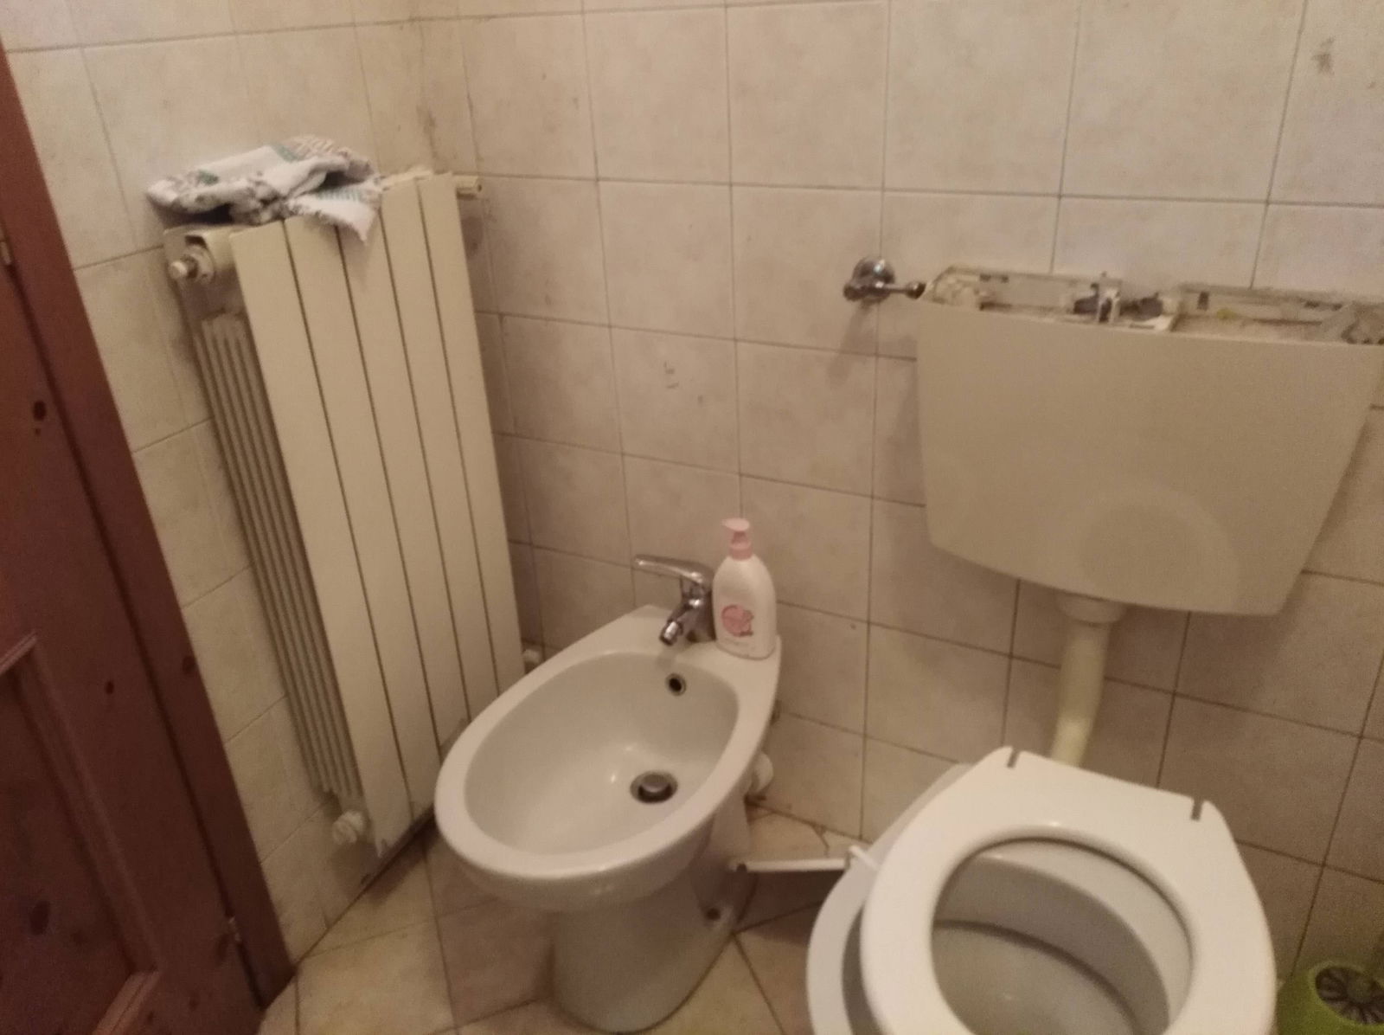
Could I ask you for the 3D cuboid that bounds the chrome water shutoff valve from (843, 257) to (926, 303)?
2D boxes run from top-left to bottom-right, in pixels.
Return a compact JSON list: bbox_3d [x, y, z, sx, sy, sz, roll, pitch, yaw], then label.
[{"bbox_3d":[0.228,-0.278,1.239,0.105,0.053,0.075,11,30,27],"label":"chrome water shutoff valve"}]

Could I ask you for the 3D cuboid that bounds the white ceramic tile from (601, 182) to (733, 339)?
[{"bbox_3d":[-0.031,-0.349,1.401,0.199,0.199,0.012,11,30,27],"label":"white ceramic tile"}]

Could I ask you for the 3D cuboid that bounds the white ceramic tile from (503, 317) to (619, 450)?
[{"bbox_3d":[-0.197,-0.205,1.581,0.199,0.199,0.012,11,30,27],"label":"white ceramic tile"}]

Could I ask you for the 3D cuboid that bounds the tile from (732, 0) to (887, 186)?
[{"bbox_3d":[0.136,-0.498,1.234,0.200,0.200,0.010,11,30,27],"label":"tile"}]

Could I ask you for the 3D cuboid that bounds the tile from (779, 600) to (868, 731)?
[{"bbox_3d":[0.175,0.223,1.581,0.199,0.199,0.012,11,30,27],"label":"tile"}]

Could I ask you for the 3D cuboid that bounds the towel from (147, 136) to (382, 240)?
[{"bbox_3d":[-0.464,-0.363,1.187,0.125,0.110,0.310,10,29,24],"label":"towel"}]

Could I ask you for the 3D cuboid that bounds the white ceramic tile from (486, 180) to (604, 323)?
[{"bbox_3d":[-0.208,-0.387,1.505,0.200,0.200,0.010,11,30,27],"label":"white ceramic tile"}]

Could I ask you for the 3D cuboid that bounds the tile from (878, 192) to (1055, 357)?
[{"bbox_3d":[0.321,-0.279,1.222,0.199,0.199,0.012,11,30,27],"label":"tile"}]

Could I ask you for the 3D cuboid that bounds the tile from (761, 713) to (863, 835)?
[{"bbox_3d":[0.186,0.406,1.683,0.200,0.200,0.010,11,30,27],"label":"tile"}]

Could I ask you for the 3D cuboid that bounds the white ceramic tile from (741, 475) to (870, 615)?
[{"bbox_3d":[0.165,0.044,1.493,0.200,0.200,0.010,11,30,27],"label":"white ceramic tile"}]

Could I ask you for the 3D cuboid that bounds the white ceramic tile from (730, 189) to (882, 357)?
[{"bbox_3d":[0.145,-0.315,1.313,0.200,0.200,0.010,11,30,27],"label":"white ceramic tile"}]

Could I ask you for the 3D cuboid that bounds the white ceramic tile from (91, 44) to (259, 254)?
[{"bbox_3d":[-0.561,-0.419,1.154,0.010,0.200,0.200,9,29,23],"label":"white ceramic tile"}]

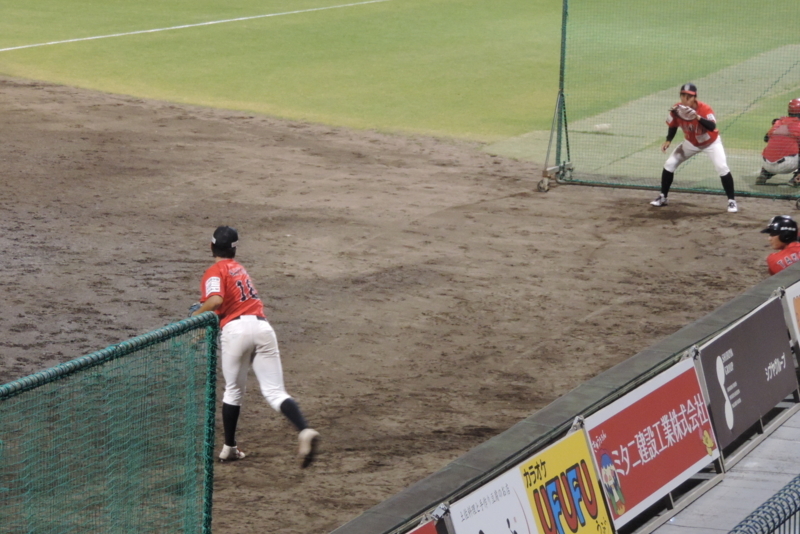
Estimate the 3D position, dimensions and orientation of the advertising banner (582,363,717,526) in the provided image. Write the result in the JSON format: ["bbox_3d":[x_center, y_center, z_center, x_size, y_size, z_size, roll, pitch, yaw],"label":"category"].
[{"bbox_3d":[1.091,0.736,18.200,0.050,0.464,1.854,-15,2,19],"label":"advertising banner"}]

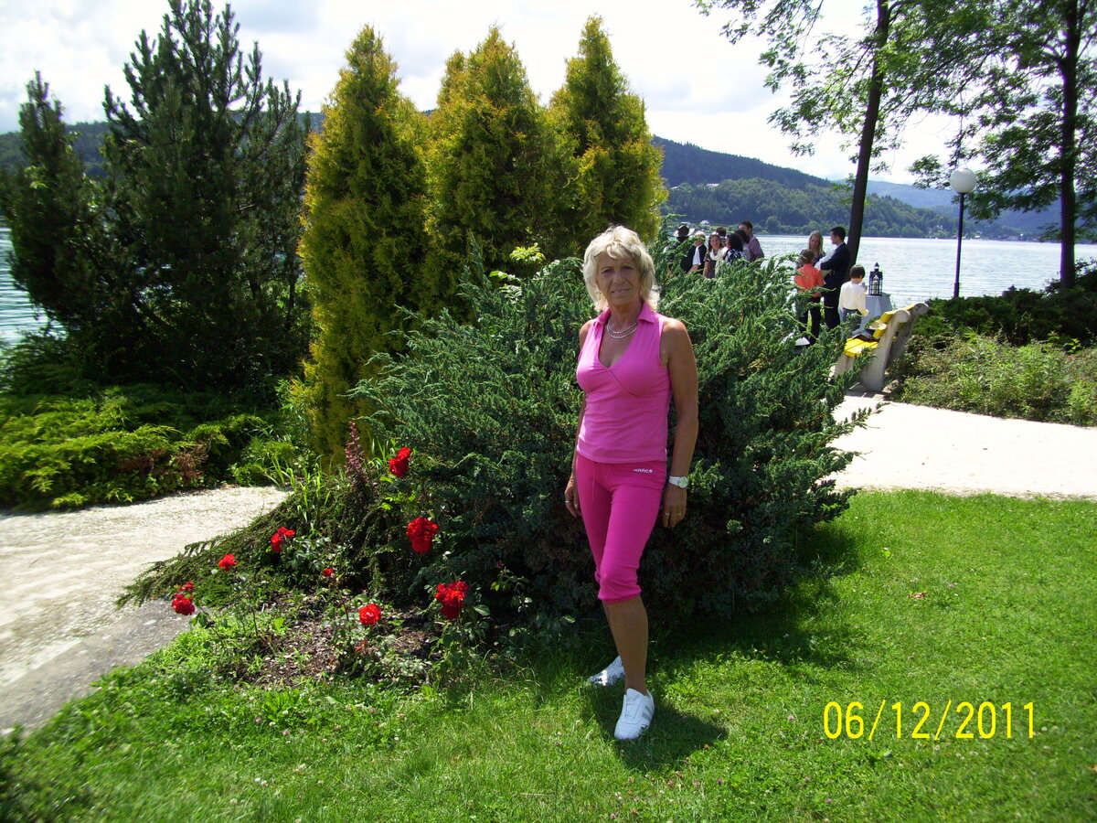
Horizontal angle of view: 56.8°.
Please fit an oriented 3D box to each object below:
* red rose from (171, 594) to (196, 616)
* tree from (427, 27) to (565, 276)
[{"bbox_3d":[-1.394,0.738,3.870,0.088,0.075,0.085,1,10,0],"label":"red rose"},{"bbox_3d":[-0.374,-1.146,7.211,0.970,2.980,0.970,1,10,0],"label":"tree"}]

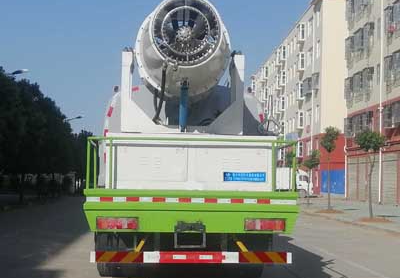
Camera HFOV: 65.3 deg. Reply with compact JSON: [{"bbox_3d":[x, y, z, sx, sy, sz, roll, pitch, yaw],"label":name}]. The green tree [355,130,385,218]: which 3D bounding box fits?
[{"bbox_3d":[5.704,1.144,10.500,0.980,2.850,0.980,1,-6,-2],"label":"green tree"}]

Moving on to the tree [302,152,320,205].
[{"bbox_3d":[5.504,1.900,15.400,0.850,2.700,0.850,1,-6,-2],"label":"tree"}]

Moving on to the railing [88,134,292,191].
[{"bbox_3d":[-0.097,0.304,3.800,2.380,0.620,0.500,1,-6,-2],"label":"railing"}]

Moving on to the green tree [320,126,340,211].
[{"bbox_3d":[5.605,1.203,13.400,0.850,3.500,0.850,1,-6,-2],"label":"green tree"}]

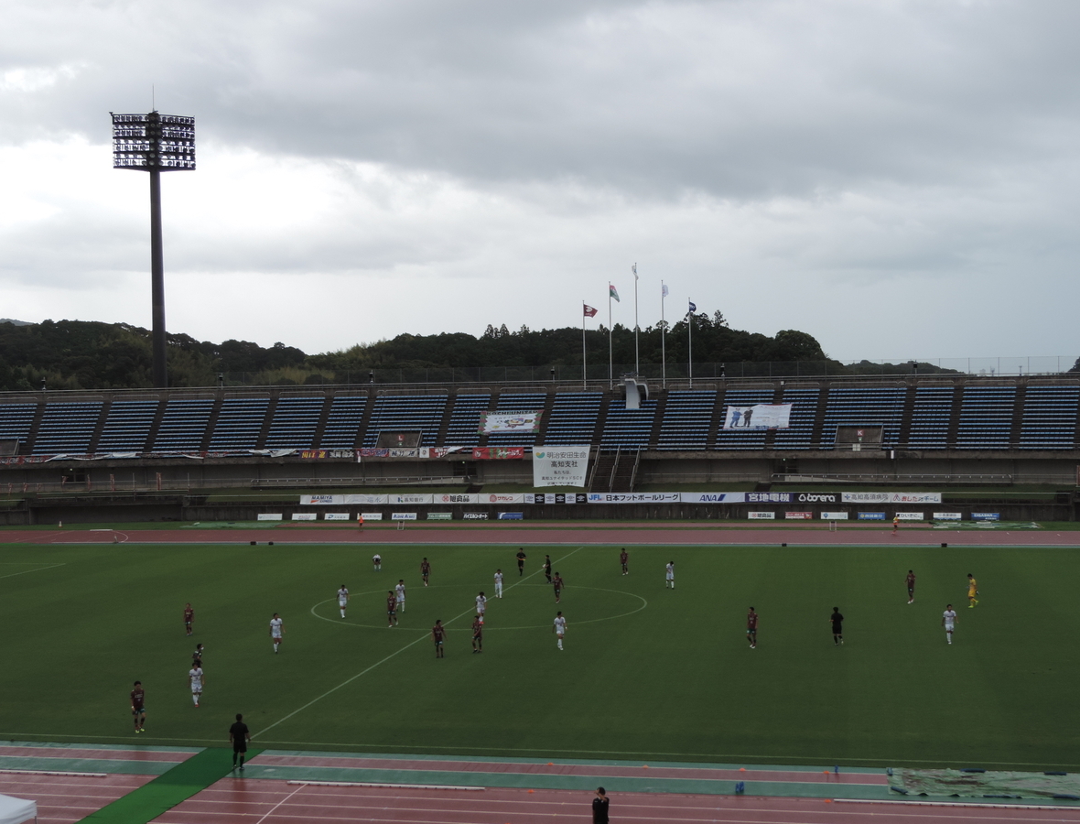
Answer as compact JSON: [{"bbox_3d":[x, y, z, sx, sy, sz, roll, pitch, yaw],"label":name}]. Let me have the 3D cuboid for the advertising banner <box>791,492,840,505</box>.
[{"bbox_3d":[26.122,8.136,140.431,4.415,0.965,0.100,-1,0,11],"label":"advertising banner"}]

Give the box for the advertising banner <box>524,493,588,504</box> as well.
[{"bbox_3d":[1.528,8.387,144.303,6.230,1.028,0.050,-1,0,11],"label":"advertising banner"}]

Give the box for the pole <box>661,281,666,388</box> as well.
[{"bbox_3d":[13.577,-8.439,163.982,0.200,12.008,0.200,-1,0,11],"label":"pole"}]

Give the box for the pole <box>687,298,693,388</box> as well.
[{"bbox_3d":[16.572,-7.588,164.289,0.220,9.933,0.220,-1,0,11],"label":"pole"}]

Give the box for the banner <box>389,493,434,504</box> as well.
[{"bbox_3d":[-12.742,8.570,147.063,4.563,1.002,0.050,-1,0,11],"label":"banner"}]

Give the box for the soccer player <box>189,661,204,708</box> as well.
[{"bbox_3d":[-12.687,10.048,55.298,0.580,1.690,0.480,-1,0,-8],"label":"soccer player"}]

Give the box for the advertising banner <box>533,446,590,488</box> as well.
[{"bbox_3d":[2.132,5.595,152.217,5.895,4.166,0.150,-1,0,11],"label":"advertising banner"}]

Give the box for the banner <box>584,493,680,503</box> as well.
[{"bbox_3d":[9.008,8.264,142.857,9.044,1.009,0.050,-1,0,11],"label":"banner"}]

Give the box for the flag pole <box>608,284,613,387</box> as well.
[{"bbox_3d":[7.868,-8.479,165.955,0.220,11.969,0.220,-1,0,11],"label":"flag pole"}]

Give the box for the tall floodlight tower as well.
[{"bbox_3d":[-46.933,-18.126,183.047,10.111,37.680,3.000,-1,0,-23],"label":"tall floodlight tower"}]

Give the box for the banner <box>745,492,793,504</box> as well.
[{"bbox_3d":[21.748,8.172,141.271,4.494,0.963,0.100,-1,0,11],"label":"banner"}]

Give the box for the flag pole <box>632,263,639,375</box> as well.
[{"bbox_3d":[10.724,-9.436,164.528,0.200,13.986,0.200,-1,0,11],"label":"flag pole"}]

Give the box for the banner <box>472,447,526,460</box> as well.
[{"bbox_3d":[-4.214,4.247,152.752,5.276,1.125,0.100,-1,0,6],"label":"banner"}]

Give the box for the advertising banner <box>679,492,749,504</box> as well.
[{"bbox_3d":[16.518,8.235,142.275,6.089,0.961,0.100,-1,0,11],"label":"advertising banner"}]

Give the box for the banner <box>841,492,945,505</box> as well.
[{"bbox_3d":[32.595,7.953,138.295,8.988,0.985,0.050,-1,0,11],"label":"banner"}]

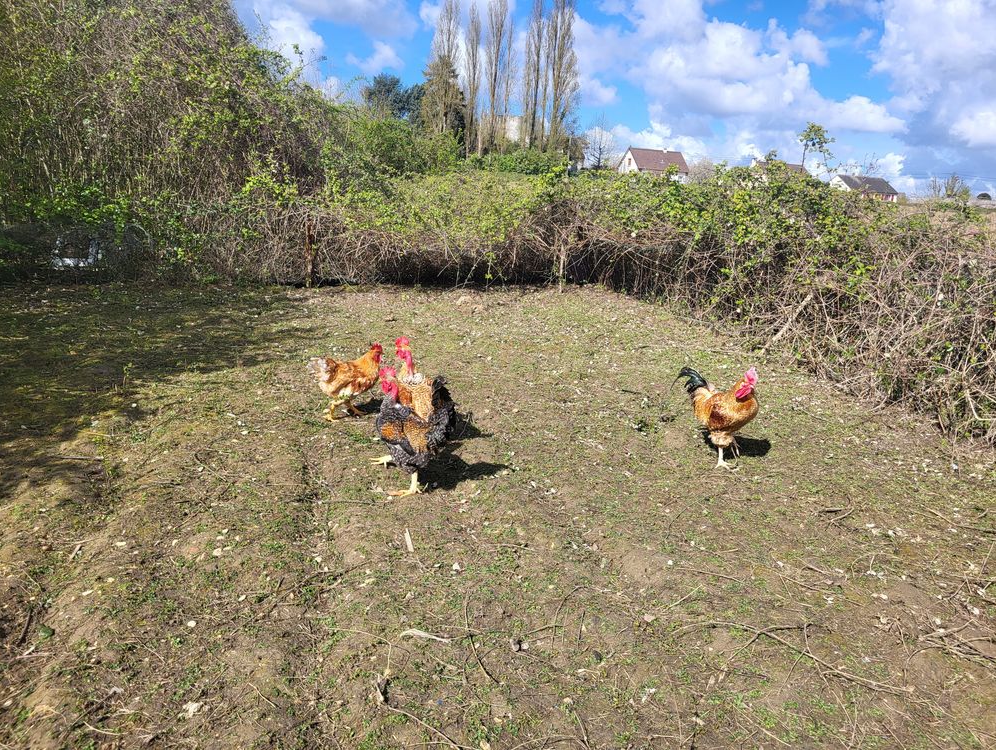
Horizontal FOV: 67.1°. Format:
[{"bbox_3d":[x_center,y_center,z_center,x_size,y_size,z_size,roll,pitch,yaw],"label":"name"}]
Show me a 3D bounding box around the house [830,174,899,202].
[{"bbox_3d":[91.614,-46.545,189.285,14.000,6.000,8.600,-1,14,-17],"label":"house"}]

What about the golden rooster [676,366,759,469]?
[{"bbox_3d":[1.156,0.219,3.902,0.430,0.500,0.220,11,16,30],"label":"golden rooster"}]

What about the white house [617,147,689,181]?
[{"bbox_3d":[30.428,-40.984,147.226,11.300,6.500,8.400,-1,14,-17],"label":"white house"}]

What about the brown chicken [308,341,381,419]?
[{"bbox_3d":[-0.873,0.024,4.368,0.420,0.430,0.200,2,14,-5],"label":"brown chicken"}]

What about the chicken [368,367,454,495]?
[{"bbox_3d":[-0.393,0.239,3.436,0.430,0.510,0.230,10,15,24],"label":"chicken"}]

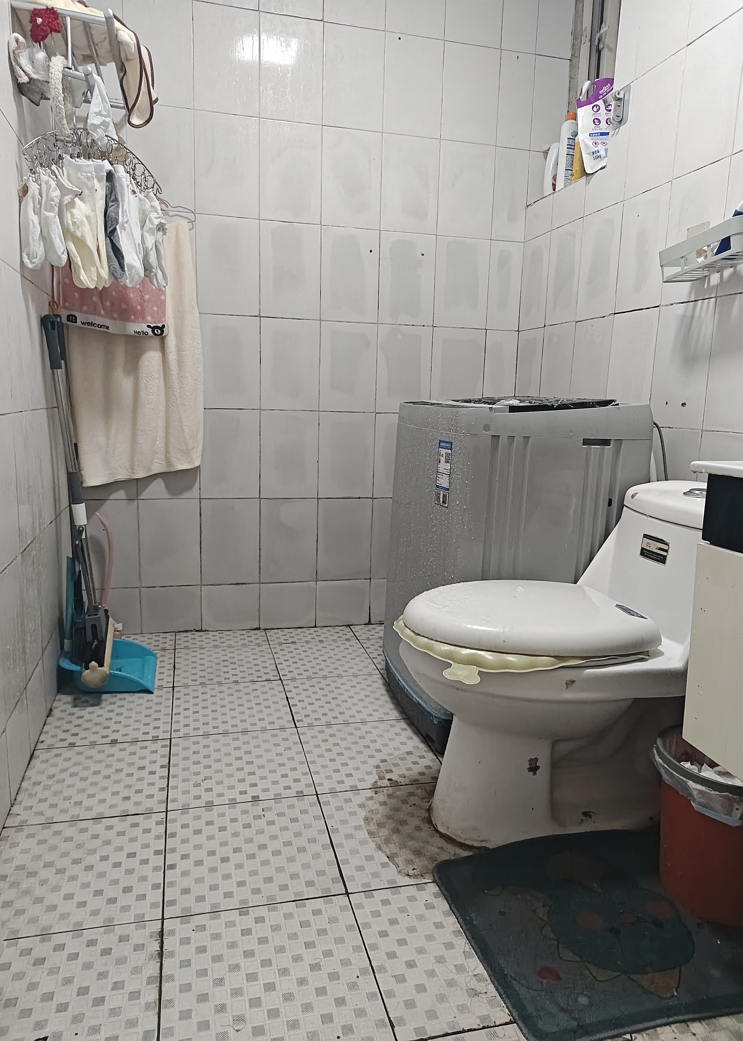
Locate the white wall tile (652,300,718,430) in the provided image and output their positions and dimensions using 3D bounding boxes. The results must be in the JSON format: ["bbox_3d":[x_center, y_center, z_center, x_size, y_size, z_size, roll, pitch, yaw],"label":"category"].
[{"bbox_3d":[0.757,-0.376,1.686,0.010,0.300,0.200,-1,11,-15],"label":"white wall tile"}]

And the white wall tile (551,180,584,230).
[{"bbox_3d":[0.622,-0.988,2.166,0.010,0.119,0.197,-1,10,-16],"label":"white wall tile"}]

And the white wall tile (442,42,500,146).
[{"bbox_3d":[0.332,-1.419,2.308,0.199,0.299,0.010,-1,10,-14],"label":"white wall tile"}]

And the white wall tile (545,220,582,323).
[{"bbox_3d":[0.613,-0.777,2.193,0.010,0.300,0.195,-1,11,-15],"label":"white wall tile"}]

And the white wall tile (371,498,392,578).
[{"bbox_3d":[0.097,0.064,2.522,0.199,0.300,0.010,-1,10,-14],"label":"white wall tile"}]

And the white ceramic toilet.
[{"bbox_3d":[0.406,0.263,1.418,0.740,0.655,0.400,-1,11,-14],"label":"white ceramic toilet"}]

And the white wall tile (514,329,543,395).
[{"bbox_3d":[0.554,-0.515,2.426,0.010,0.300,0.185,-1,11,-15],"label":"white wall tile"}]

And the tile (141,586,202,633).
[{"bbox_3d":[-0.684,0.305,2.371,0.198,0.159,0.011,-1,10,-14],"label":"tile"}]

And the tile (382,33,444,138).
[{"bbox_3d":[0.137,-1.418,2.265,0.198,0.299,0.011,-1,10,-14],"label":"tile"}]

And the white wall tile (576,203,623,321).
[{"bbox_3d":[0.663,-0.743,2.011,0.010,0.300,0.200,-1,11,-15],"label":"white wall tile"}]

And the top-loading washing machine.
[{"bbox_3d":[0.355,0.089,1.874,0.520,0.835,0.530,-1,11,-14],"label":"top-loading washing machine"}]

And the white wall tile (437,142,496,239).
[{"bbox_3d":[0.324,-1.123,2.360,0.199,0.299,0.010,-1,10,-14],"label":"white wall tile"}]

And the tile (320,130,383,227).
[{"bbox_3d":[-0.064,-1.114,2.262,0.200,0.300,0.010,-1,11,-14],"label":"tile"}]

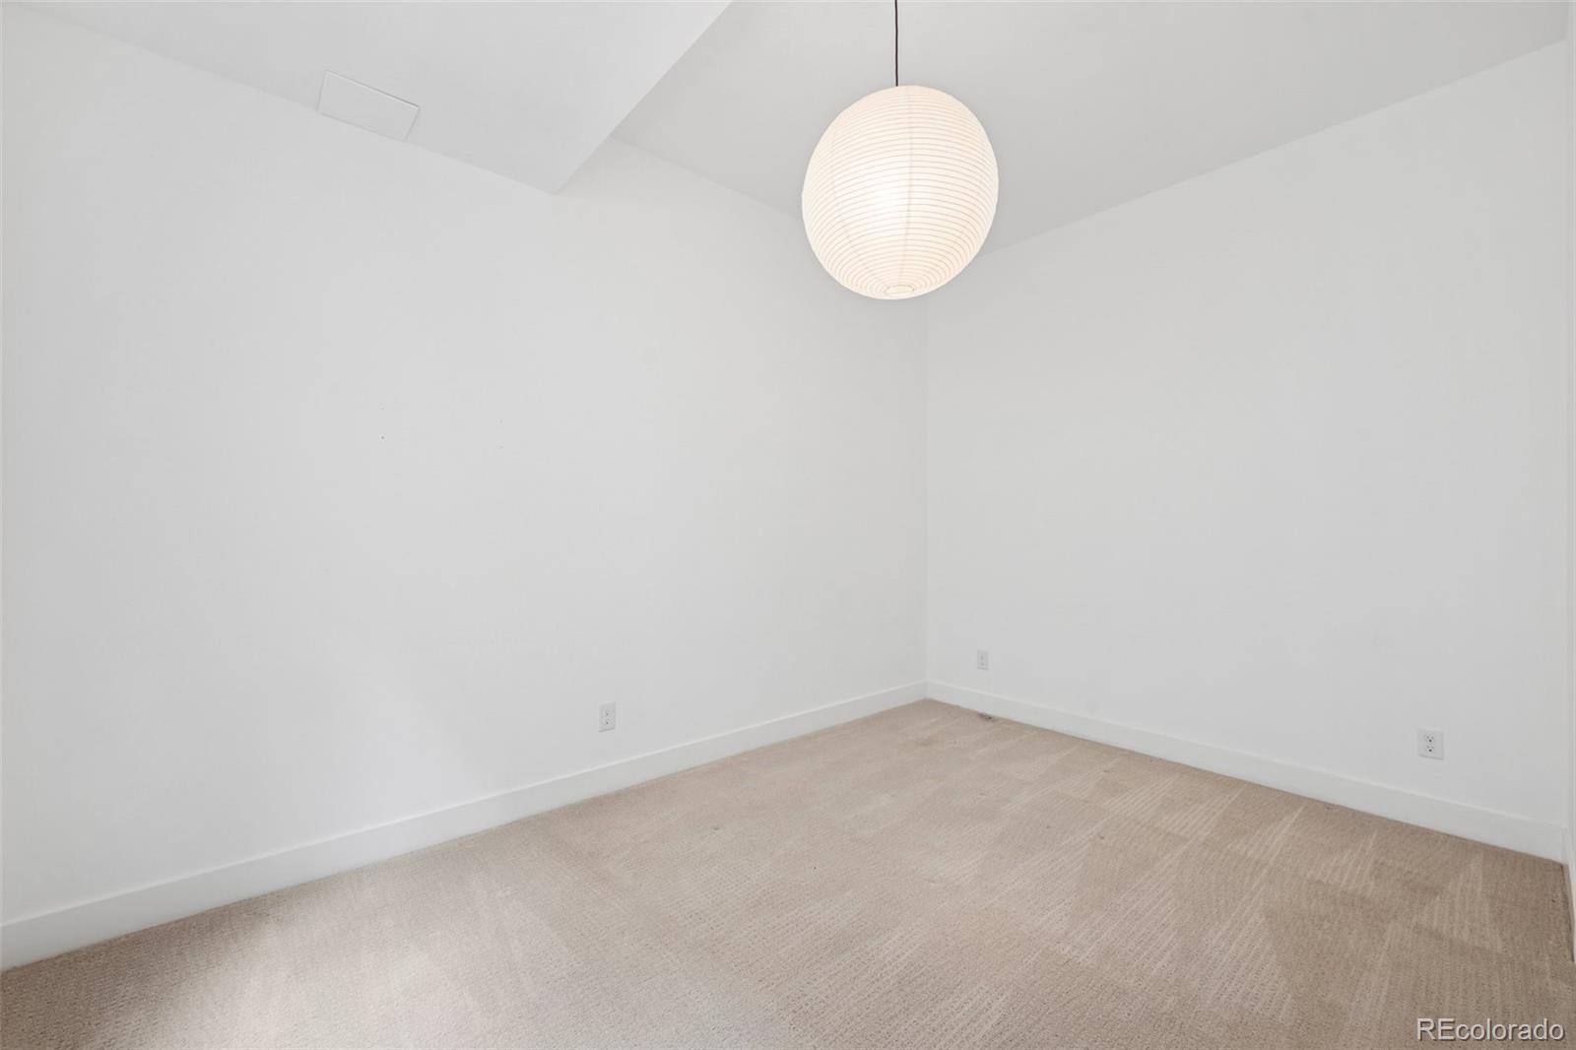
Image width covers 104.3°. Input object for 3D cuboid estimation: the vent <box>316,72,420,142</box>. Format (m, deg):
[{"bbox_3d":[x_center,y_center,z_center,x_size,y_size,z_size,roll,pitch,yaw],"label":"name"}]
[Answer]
[{"bbox_3d":[-1.339,-1.322,1.957,0.242,0.020,0.235,1,-1,-41],"label":"vent"}]

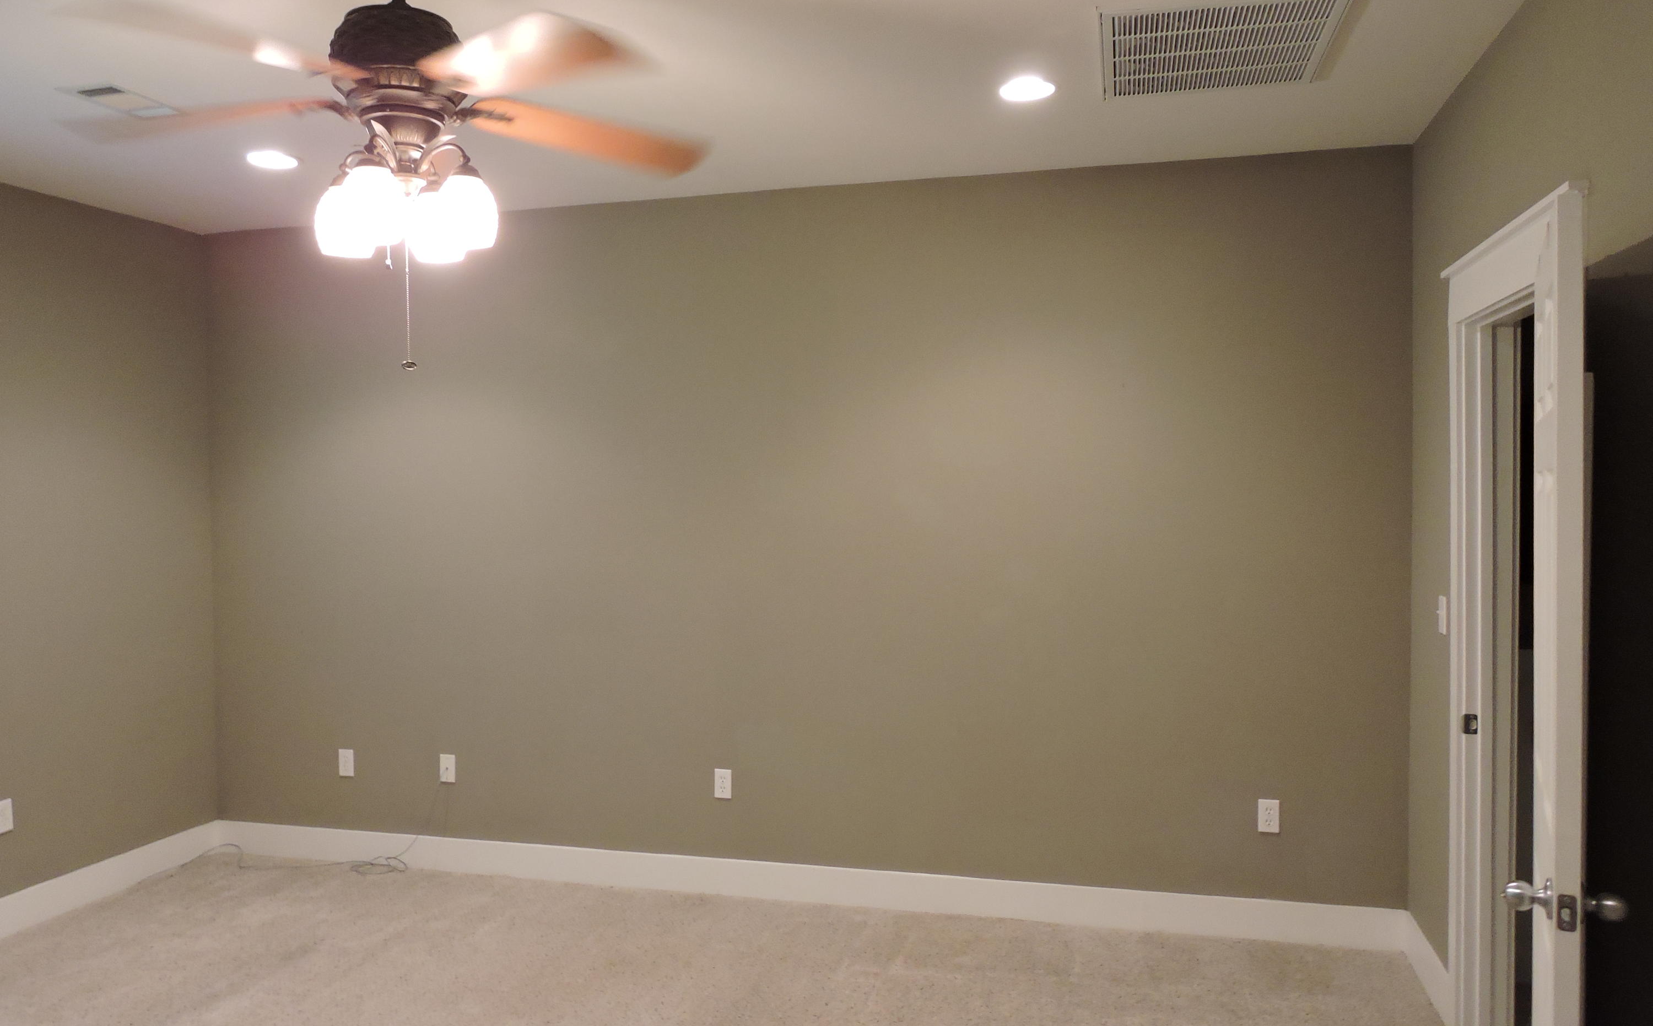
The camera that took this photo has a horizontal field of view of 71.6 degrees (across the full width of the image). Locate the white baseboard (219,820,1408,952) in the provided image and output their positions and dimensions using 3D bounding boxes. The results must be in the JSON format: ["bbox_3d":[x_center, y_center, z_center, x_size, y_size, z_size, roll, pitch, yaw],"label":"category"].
[{"bbox_3d":[-0.378,1.438,4.532,4.893,0.147,0.018,0,1,15],"label":"white baseboard"}]

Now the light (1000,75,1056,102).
[{"bbox_3d":[0.580,-1.226,3.315,0.168,0.030,0.168,0,1,15],"label":"light"}]

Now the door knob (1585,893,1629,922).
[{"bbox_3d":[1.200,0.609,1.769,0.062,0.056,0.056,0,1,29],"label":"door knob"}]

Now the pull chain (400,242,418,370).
[{"bbox_3d":[-0.851,-0.429,2.335,0.030,0.270,0.030,0,1,15],"label":"pull chain"}]

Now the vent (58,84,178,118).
[{"bbox_3d":[-2.055,-1.200,3.348,0.195,0.020,0.275,0,1,15],"label":"vent"}]

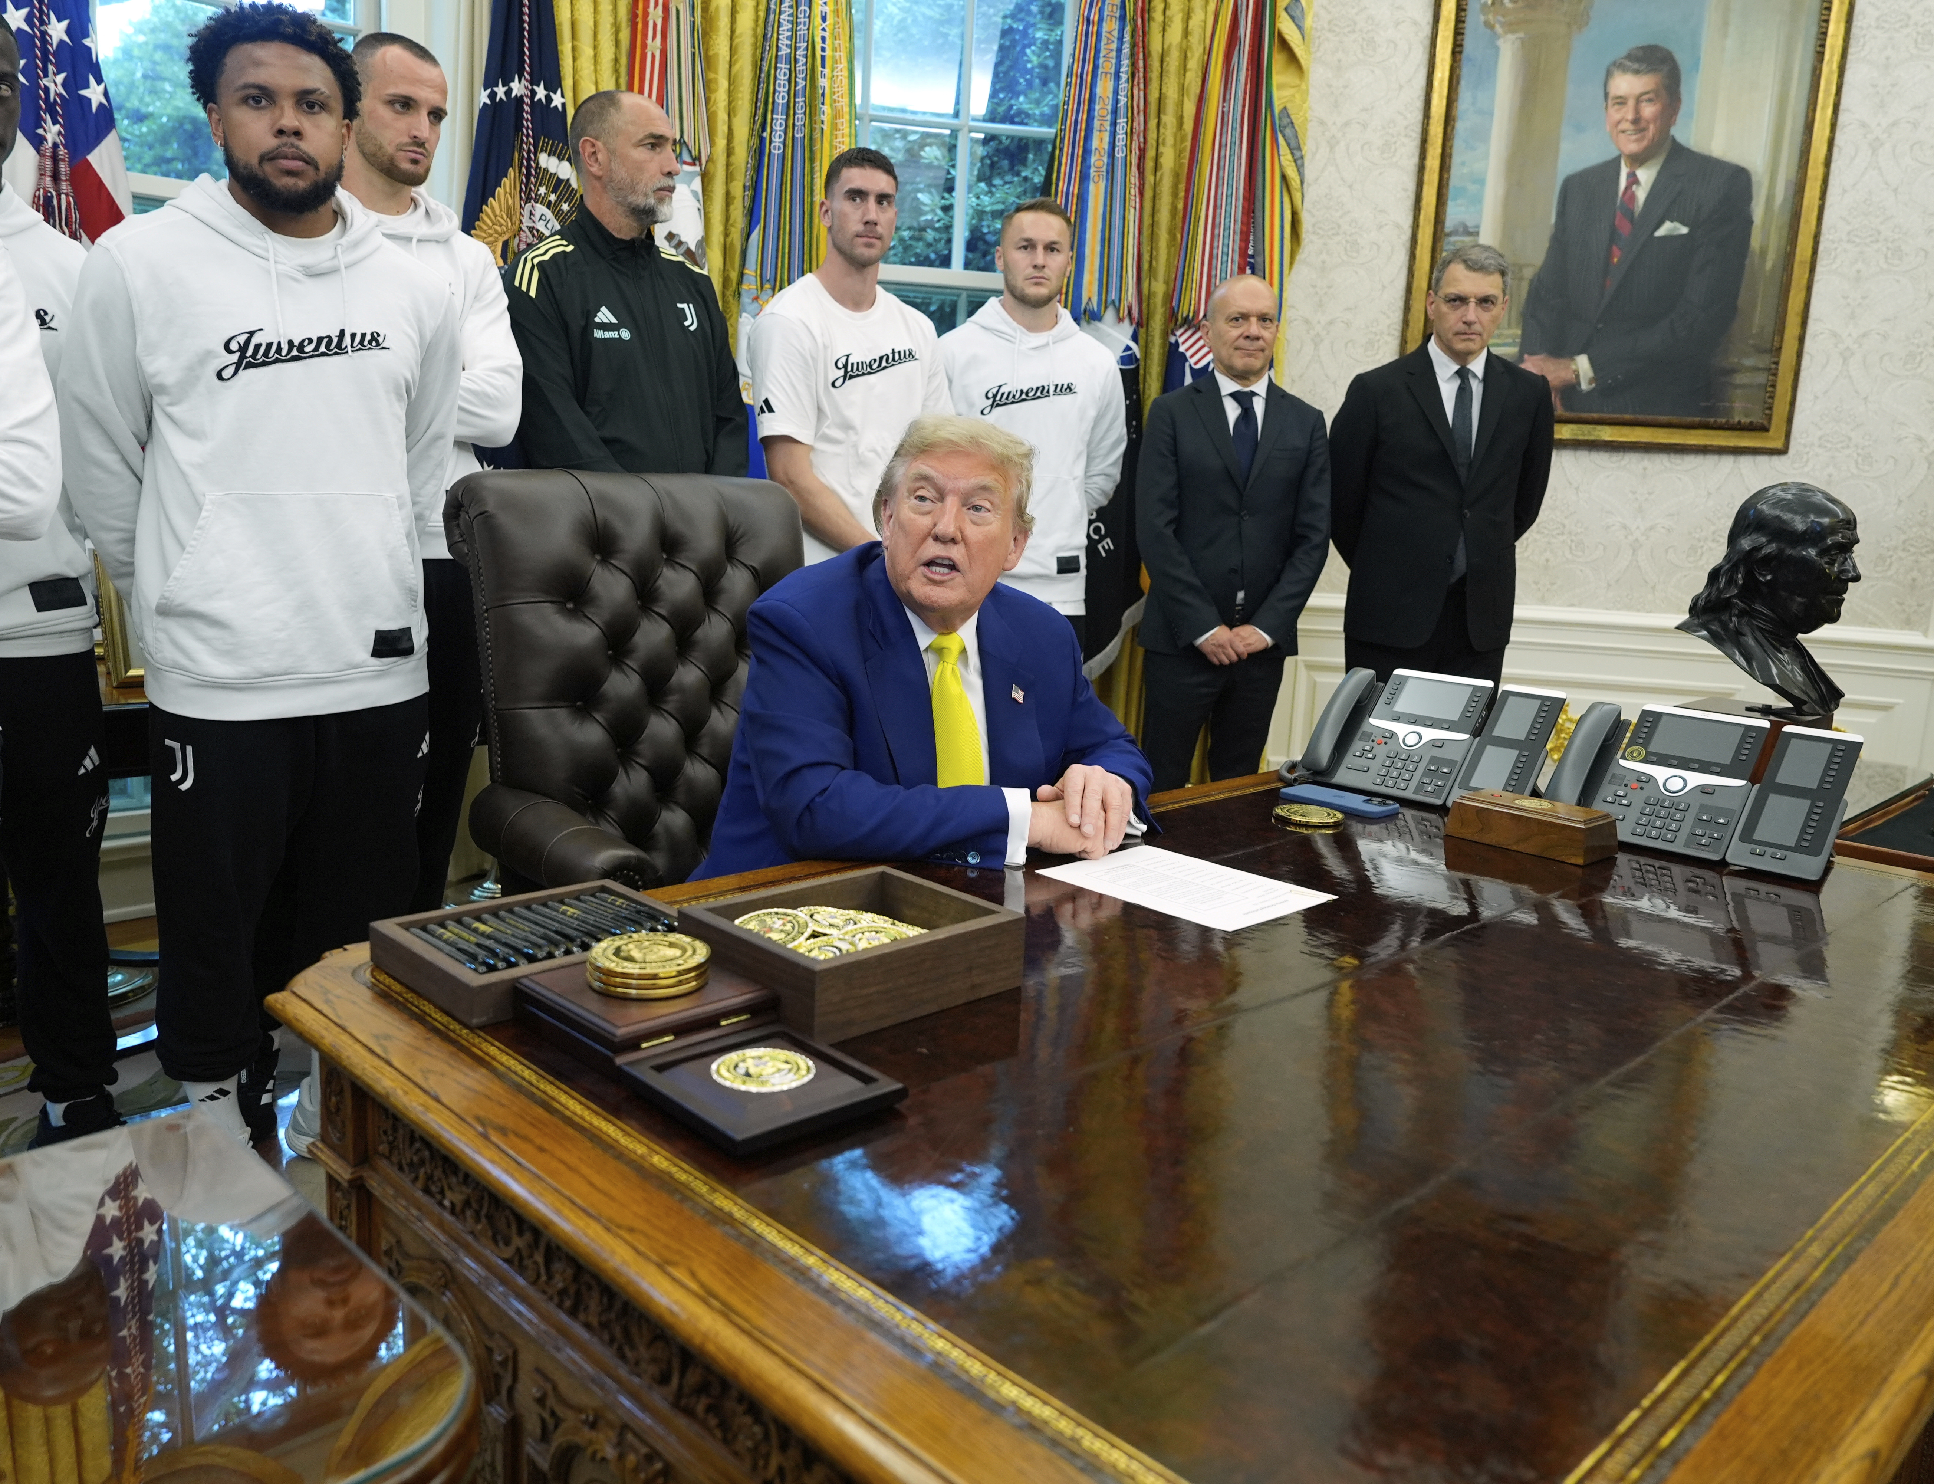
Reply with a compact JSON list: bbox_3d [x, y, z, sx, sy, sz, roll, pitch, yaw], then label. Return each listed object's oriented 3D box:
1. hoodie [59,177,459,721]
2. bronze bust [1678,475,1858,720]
[{"bbox_3d":[-1.107,-0.460,2.395,0.580,0.810,0.320,-5,13,-35],"label":"hoodie"},{"bbox_3d":[1.344,-0.234,2.490,0.220,0.380,0.270,-7,14,-39],"label":"bronze bust"}]

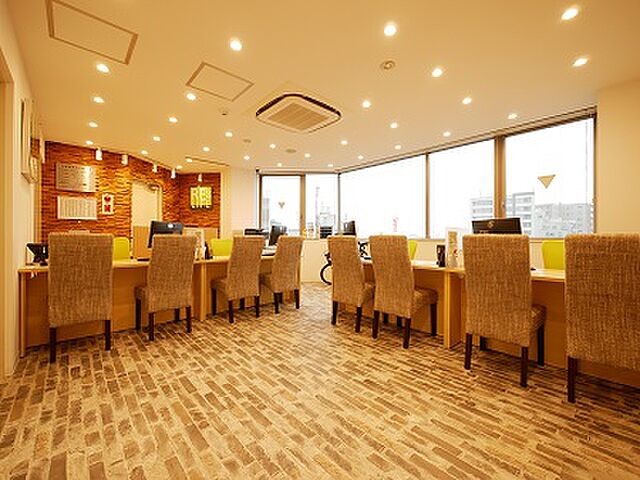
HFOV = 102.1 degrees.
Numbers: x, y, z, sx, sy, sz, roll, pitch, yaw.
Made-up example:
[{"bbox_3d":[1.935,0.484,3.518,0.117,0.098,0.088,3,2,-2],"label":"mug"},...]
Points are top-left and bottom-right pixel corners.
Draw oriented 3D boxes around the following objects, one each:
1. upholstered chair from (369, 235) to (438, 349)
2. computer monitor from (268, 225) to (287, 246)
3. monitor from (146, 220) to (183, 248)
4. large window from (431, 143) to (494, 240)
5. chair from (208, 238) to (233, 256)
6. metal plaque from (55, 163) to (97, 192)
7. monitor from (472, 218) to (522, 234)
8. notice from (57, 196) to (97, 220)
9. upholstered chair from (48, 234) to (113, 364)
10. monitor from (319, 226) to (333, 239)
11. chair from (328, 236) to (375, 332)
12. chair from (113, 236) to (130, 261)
[{"bbox_3d":[0.826,0.468,2.612,0.610,1.035,0.455,0,0,-41],"label":"upholstered chair"},{"bbox_3d":[-0.690,0.020,4.330,0.190,0.460,0.460,0,0,22],"label":"computer monitor"},{"bbox_3d":[-1.850,0.020,3.180,0.190,0.460,0.460,0,0,21],"label":"monitor"},{"bbox_3d":[2.280,-0.770,4.240,1.020,1.540,0.100,0,0,44],"label":"large window"},{"bbox_3d":[-1.580,0.479,4.274,0.480,0.970,0.550,0,1,-40],"label":"chair"},{"bbox_3d":[-4.020,-1.015,4.261,0.480,0.430,0.030,0,1,-40],"label":"metal plaque"},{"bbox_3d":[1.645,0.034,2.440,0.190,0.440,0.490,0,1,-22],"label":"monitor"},{"bbox_3d":[-4.000,-0.526,4.276,0.475,0.365,0.030,0,1,-40],"label":"notice"},{"bbox_3d":[-2.155,0.468,2.352,0.455,1.035,0.610,0,0,-42],"label":"upholstered chair"},{"bbox_3d":[0.145,-0.165,5.919,0.290,0.290,0.200,0,0,0],"label":"monitor"},{"bbox_3d":[0.426,0.468,3.029,0.610,1.035,0.455,0,0,-44],"label":"chair"},{"bbox_3d":[-2.720,0.476,3.354,0.480,0.990,0.550,0,1,-40],"label":"chair"}]

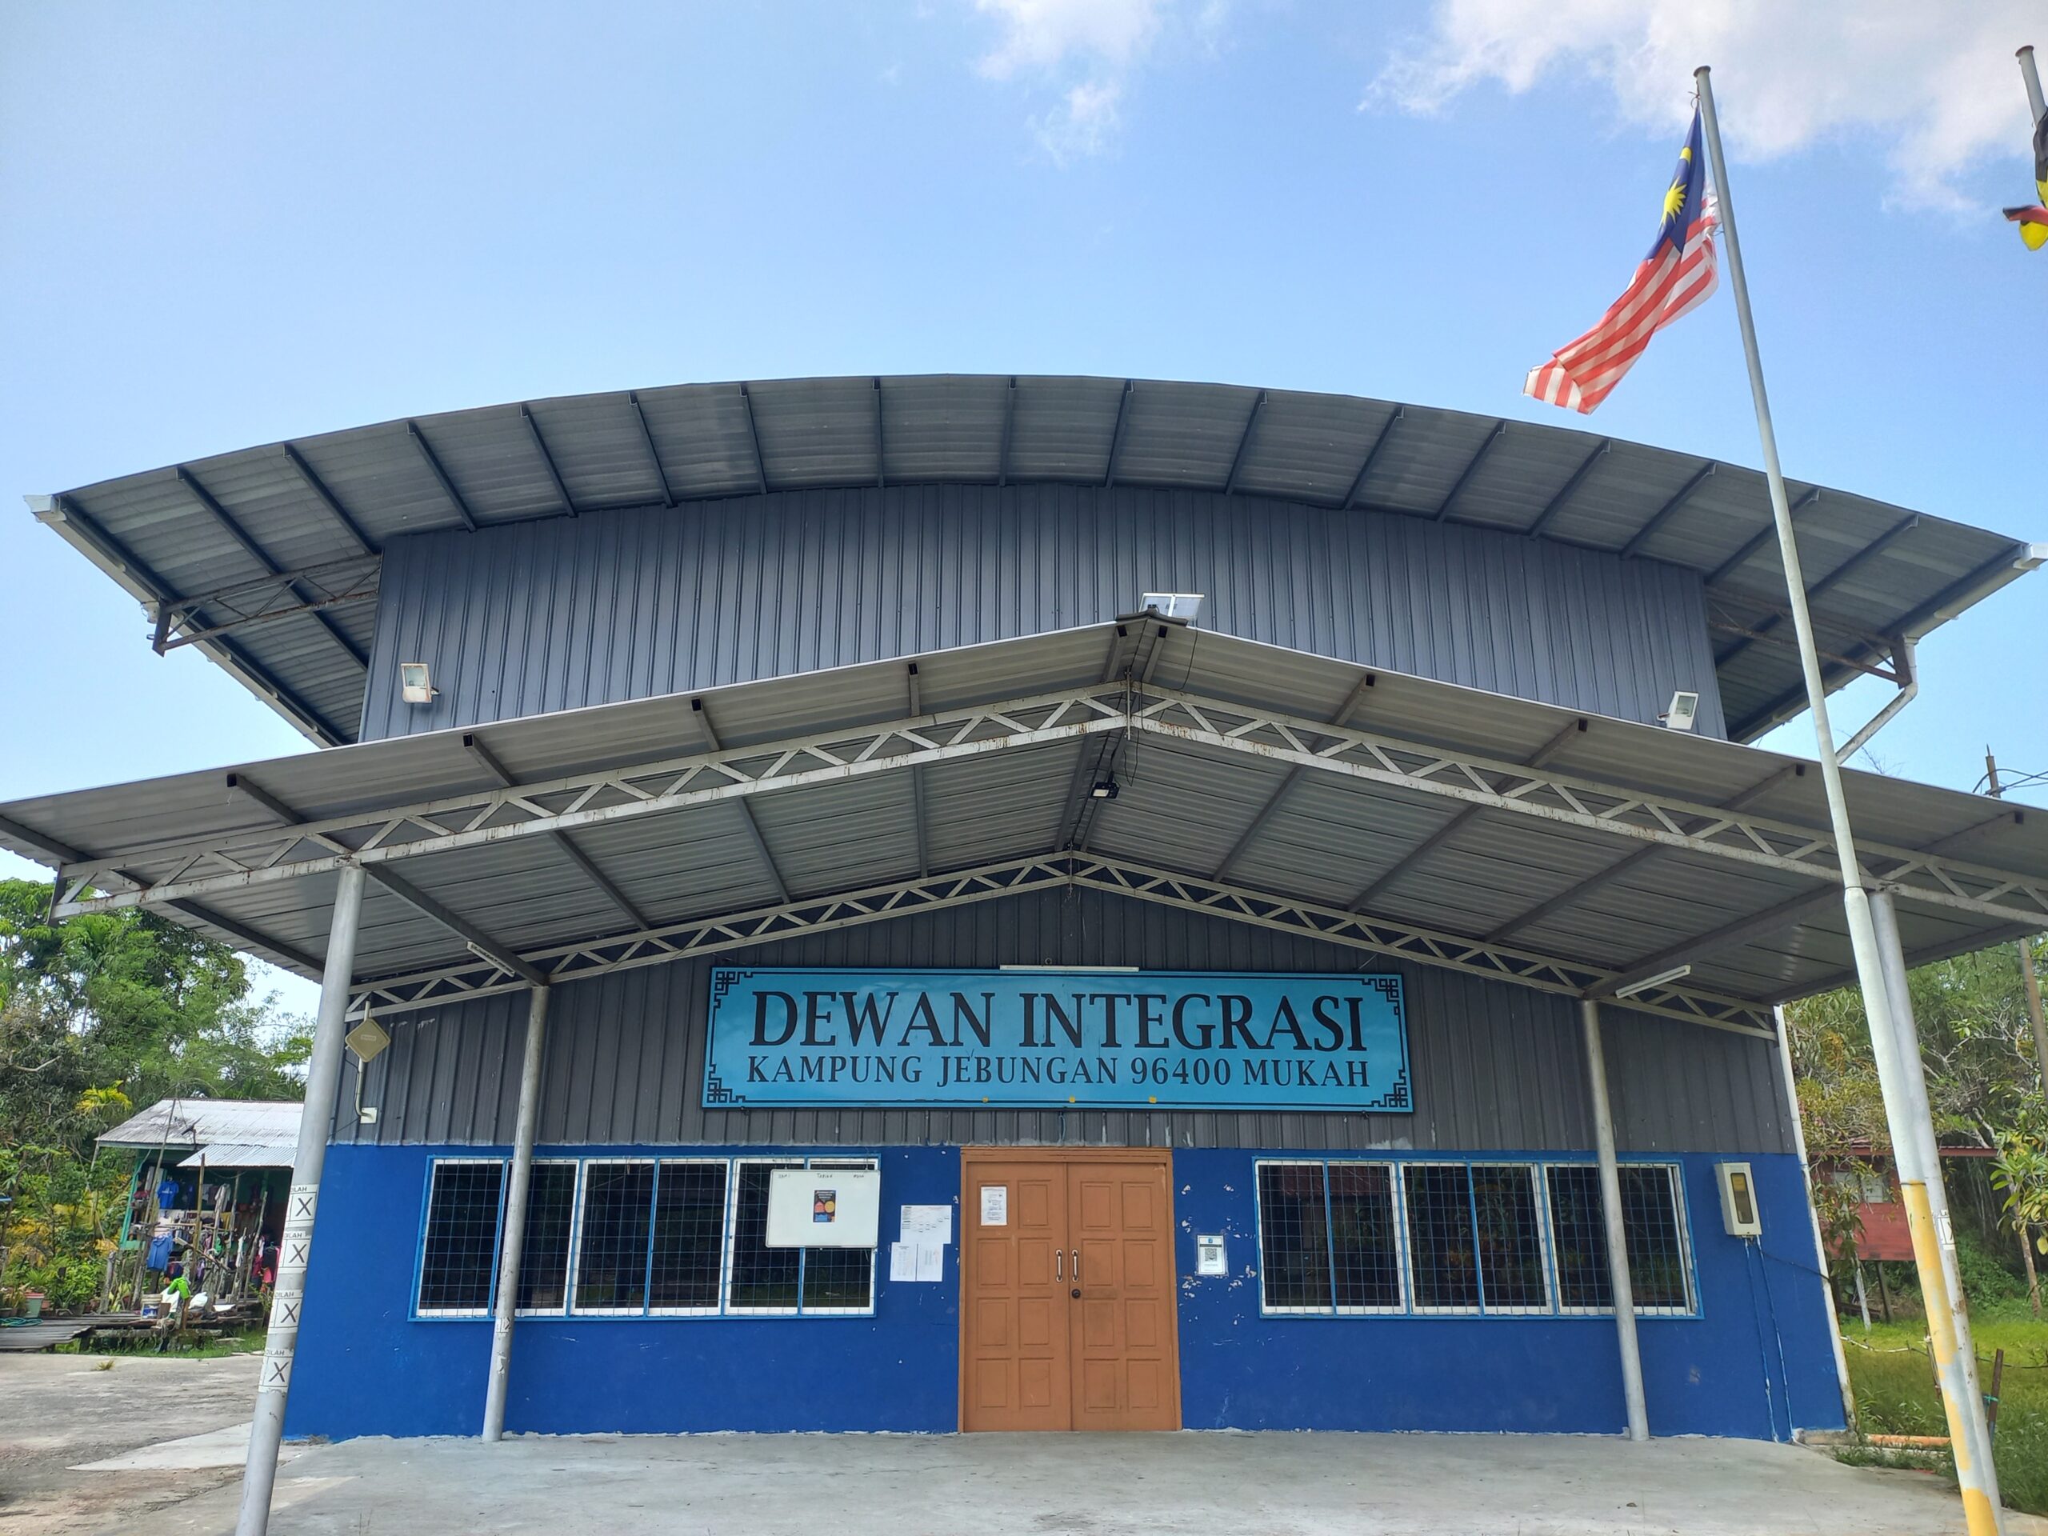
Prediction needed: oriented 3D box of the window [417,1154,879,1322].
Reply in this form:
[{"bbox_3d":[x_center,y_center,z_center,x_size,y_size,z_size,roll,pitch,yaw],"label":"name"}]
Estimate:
[{"bbox_3d":[-3.021,3.792,11.967,3.684,1.278,0.110,1,-18,-2],"label":"window"}]

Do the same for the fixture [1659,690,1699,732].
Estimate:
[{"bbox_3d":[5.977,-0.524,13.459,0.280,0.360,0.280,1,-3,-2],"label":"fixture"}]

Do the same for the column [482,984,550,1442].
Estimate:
[{"bbox_3d":[-4.027,3.444,11.751,0.145,3.464,0.145,1,-18,-2],"label":"column"}]

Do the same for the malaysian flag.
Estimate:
[{"bbox_3d":[3.560,-3.016,8.873,0.400,1.350,1.150,16,-24,-40],"label":"malaysian flag"}]

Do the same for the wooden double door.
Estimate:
[{"bbox_3d":[0.367,4.193,11.969,1.748,2.169,0.110,1,-18,-2],"label":"wooden double door"}]

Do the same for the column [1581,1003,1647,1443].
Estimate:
[{"bbox_3d":[4.801,3.591,12.024,0.145,3.408,0.145,1,-18,-2],"label":"column"}]

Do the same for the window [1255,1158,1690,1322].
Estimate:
[{"bbox_3d":[3.732,3.881,12.184,3.613,1.250,0.110,1,-18,-2],"label":"window"}]

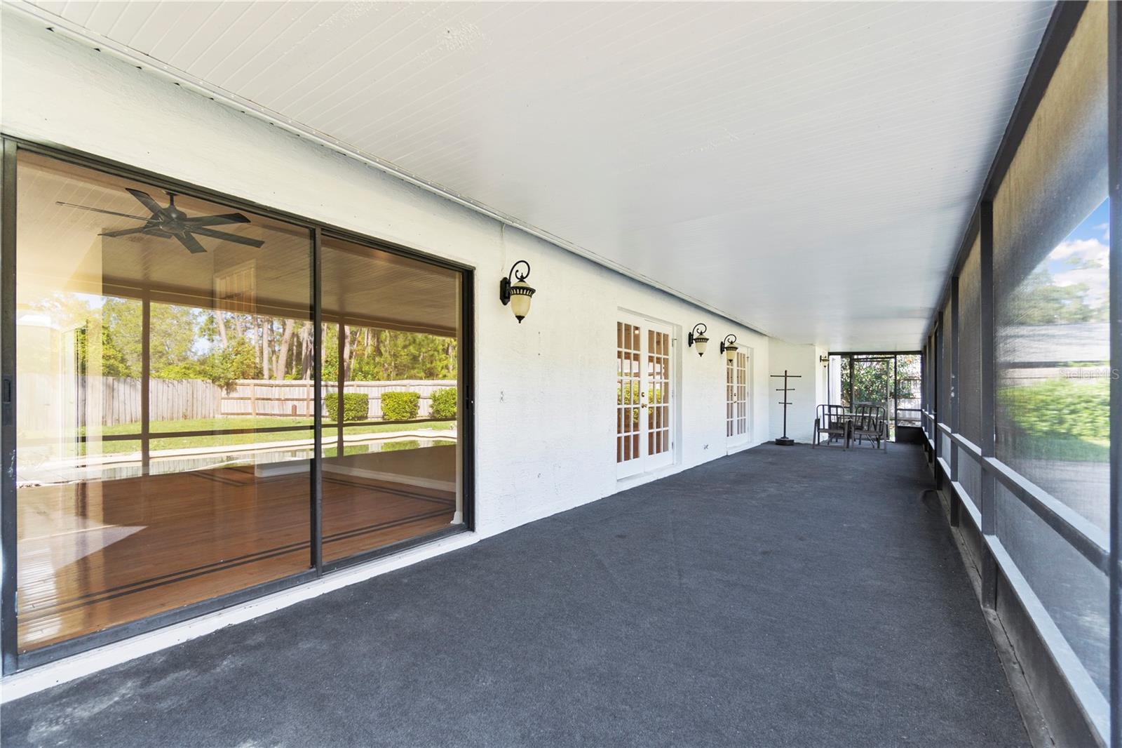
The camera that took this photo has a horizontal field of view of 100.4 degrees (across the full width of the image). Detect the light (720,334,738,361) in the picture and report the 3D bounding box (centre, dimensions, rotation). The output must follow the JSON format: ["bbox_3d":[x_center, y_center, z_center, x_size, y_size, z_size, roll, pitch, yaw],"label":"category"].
[{"bbox_3d":[3.062,-0.451,8.420,0.305,0.510,0.240,-1,-2,37],"label":"light"}]

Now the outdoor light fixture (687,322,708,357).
[{"bbox_3d":[2.121,-0.513,7.152,0.305,0.510,0.240,-1,-2,37],"label":"outdoor light fixture"}]

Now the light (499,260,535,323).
[{"bbox_3d":[-0.349,-0.666,3.821,0.305,0.510,0.240,-1,-2,37],"label":"light"}]

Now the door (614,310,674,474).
[{"bbox_3d":[1.141,0.300,6.272,0.080,2.040,1.820,-1,-2,37],"label":"door"}]

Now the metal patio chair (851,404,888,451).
[{"bbox_3d":[6.434,1.111,9.726,0.600,0.920,0.700,-1,-2,36],"label":"metal patio chair"}]

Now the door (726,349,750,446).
[{"bbox_3d":[3.571,0.443,9.534,0.080,2.040,1.820,-1,-2,37],"label":"door"}]

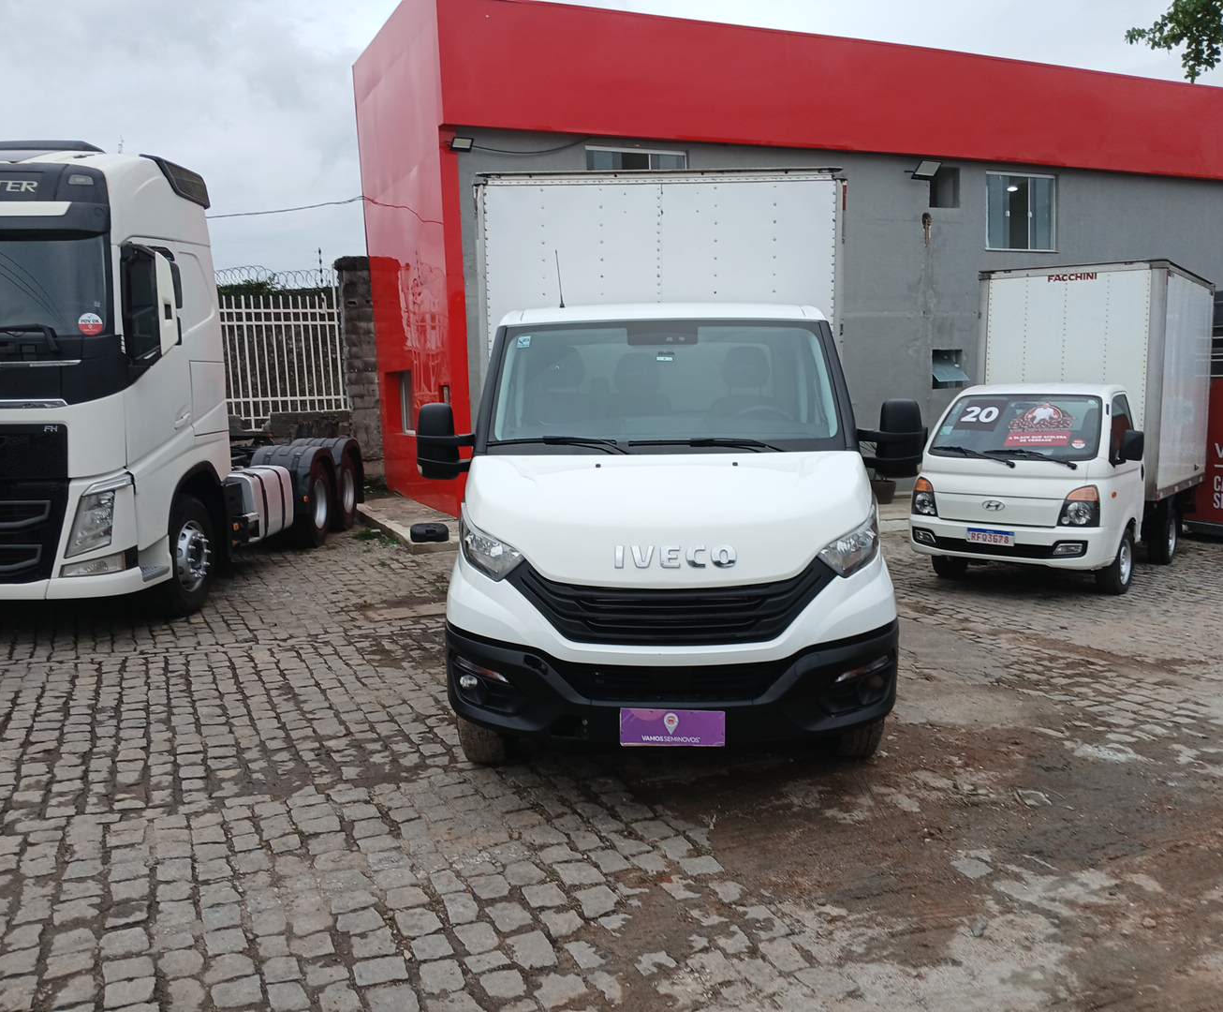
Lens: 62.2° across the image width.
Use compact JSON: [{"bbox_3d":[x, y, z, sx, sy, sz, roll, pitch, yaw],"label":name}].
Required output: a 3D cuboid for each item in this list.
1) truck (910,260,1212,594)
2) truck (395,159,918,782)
[{"bbox_3d":[4.875,-0.893,10.709,1.870,3.120,5.200,4,7,38],"label":"truck"},{"bbox_3d":[0.333,-0.554,7.188,2.350,3.120,6.800,0,6,2],"label":"truck"}]

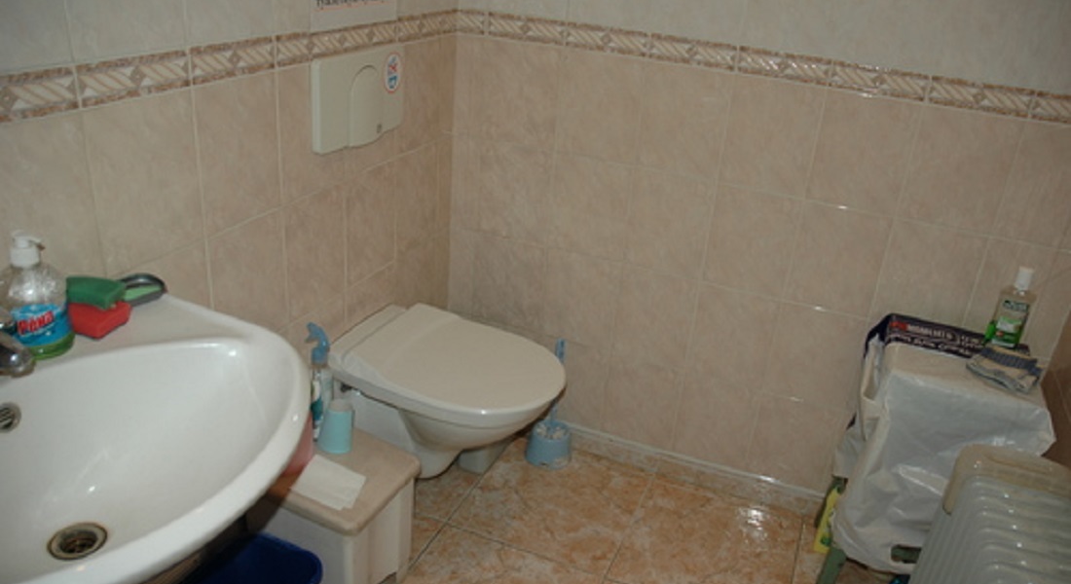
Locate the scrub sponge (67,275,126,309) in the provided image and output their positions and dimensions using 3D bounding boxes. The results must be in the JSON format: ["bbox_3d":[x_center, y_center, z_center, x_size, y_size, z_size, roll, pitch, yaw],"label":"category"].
[{"bbox_3d":[-0.582,0.004,1.049,0.075,0.023,0.047,8,25,7],"label":"scrub sponge"}]

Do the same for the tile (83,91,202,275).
[{"bbox_3d":[-0.577,-0.168,1.194,0.010,0.250,0.200,14,26,19],"label":"tile"}]

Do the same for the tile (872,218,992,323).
[{"bbox_3d":[0.842,-0.026,1.722,0.200,0.252,0.010,14,26,19],"label":"tile"}]

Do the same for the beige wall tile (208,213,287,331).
[{"bbox_3d":[-0.528,-0.013,1.475,0.010,0.250,0.200,14,26,19],"label":"beige wall tile"}]

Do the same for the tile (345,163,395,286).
[{"bbox_3d":[-0.374,-0.159,1.815,0.010,0.250,0.200,14,26,19],"label":"tile"}]

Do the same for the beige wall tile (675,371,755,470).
[{"bbox_3d":[0.470,0.338,2.104,0.200,0.247,0.010,14,26,19],"label":"beige wall tile"}]

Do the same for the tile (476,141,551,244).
[{"bbox_3d":[-0.054,-0.254,2.047,0.200,0.250,0.009,14,26,18],"label":"tile"}]

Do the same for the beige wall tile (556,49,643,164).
[{"bbox_3d":[0.149,-0.429,1.876,0.200,0.252,0.010,14,26,19],"label":"beige wall tile"}]

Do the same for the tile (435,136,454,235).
[{"bbox_3d":[-0.243,-0.282,2.107,0.010,0.250,0.080,14,26,19],"label":"tile"}]

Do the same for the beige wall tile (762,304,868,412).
[{"bbox_3d":[0.673,0.153,1.935,0.200,0.250,0.010,14,26,19],"label":"beige wall tile"}]

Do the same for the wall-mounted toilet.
[{"bbox_3d":[-0.181,0.285,1.841,0.500,0.365,0.370,14,26,19],"label":"wall-mounted toilet"}]

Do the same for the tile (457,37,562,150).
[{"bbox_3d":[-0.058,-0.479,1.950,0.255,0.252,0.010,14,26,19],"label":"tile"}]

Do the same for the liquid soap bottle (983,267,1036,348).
[{"bbox_3d":[0.989,0.032,1.664,0.056,0.168,0.037,9,25,8],"label":"liquid soap bottle"}]

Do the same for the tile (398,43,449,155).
[{"bbox_3d":[-0.277,-0.460,1.878,0.010,0.250,0.200,14,26,19],"label":"tile"}]

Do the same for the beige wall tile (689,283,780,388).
[{"bbox_3d":[0.490,0.109,1.999,0.200,0.250,0.010,14,26,19],"label":"beige wall tile"}]

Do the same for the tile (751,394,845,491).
[{"bbox_3d":[0.646,0.385,2.026,0.200,0.250,0.010,14,26,19],"label":"tile"}]

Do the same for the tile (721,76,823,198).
[{"bbox_3d":[0.517,-0.341,1.758,0.200,0.250,0.009,14,26,18],"label":"tile"}]

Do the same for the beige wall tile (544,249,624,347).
[{"bbox_3d":[0.114,0.025,2.085,0.200,0.252,0.010,14,26,19],"label":"beige wall tile"}]

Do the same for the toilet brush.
[{"bbox_3d":[0.053,0.289,2.175,0.125,0.375,0.125,14,26,19],"label":"toilet brush"}]

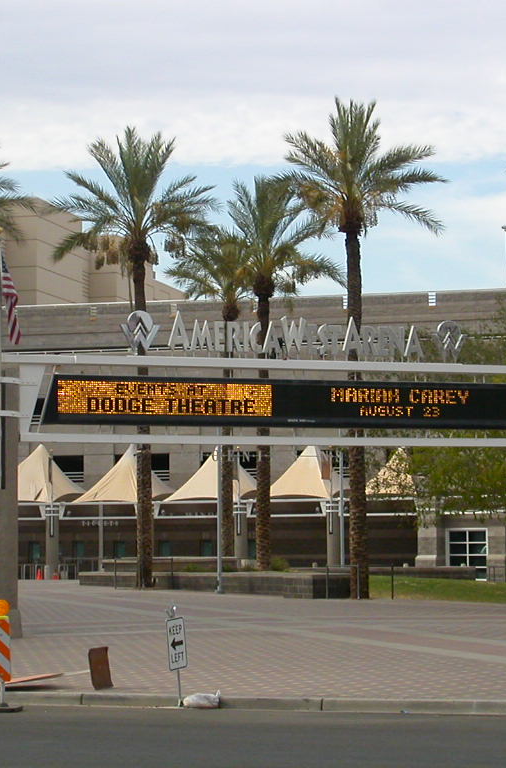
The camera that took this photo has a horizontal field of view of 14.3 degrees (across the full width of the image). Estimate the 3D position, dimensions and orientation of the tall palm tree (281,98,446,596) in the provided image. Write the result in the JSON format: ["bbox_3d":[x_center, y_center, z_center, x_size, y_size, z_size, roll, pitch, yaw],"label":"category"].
[{"bbox_3d":[3.066,-1.041,55.806,4.600,13.940,4.600,0,-4,0],"label":"tall palm tree"}]

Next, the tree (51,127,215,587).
[{"bbox_3d":[-3.992,-0.966,67.205,5.400,15.452,5.400,-1,-5,0],"label":"tree"}]

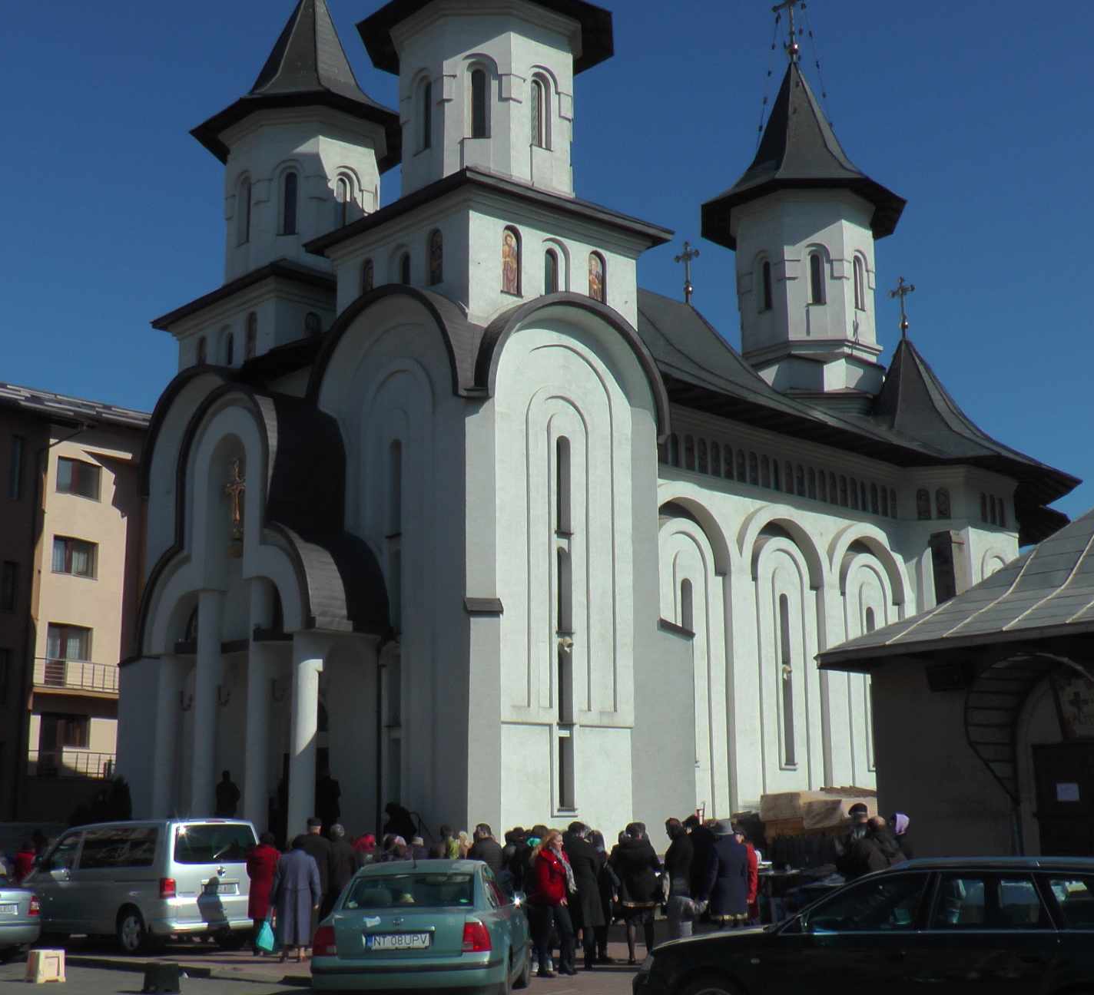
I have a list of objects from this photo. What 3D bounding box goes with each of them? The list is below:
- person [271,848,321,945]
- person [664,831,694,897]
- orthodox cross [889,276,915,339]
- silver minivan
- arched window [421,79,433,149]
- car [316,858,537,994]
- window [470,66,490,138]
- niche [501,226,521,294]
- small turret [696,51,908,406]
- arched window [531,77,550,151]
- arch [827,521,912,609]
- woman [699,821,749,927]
[{"bbox_3d":[-3.323,5.288,18.710,0.600,1.615,0.420,-1,-12,3],"label":"person"},{"bbox_3d":[1.658,4.924,17.758,0.360,1.757,0.500,-4,-13,14],"label":"person"},{"bbox_3d":[12.774,-6.858,51.105,0.960,2.200,0.200,-11,-16,41],"label":"orthodox cross"},{"bbox_3d":[-6.717,6.270,23.099,4.900,1.970,1.920,-12,-17,42],"label":"silver minivan"},{"bbox_3d":[-2.941,-9.368,34.816,0.200,1.811,0.520,9,-15,-37],"label":"arched window"},{"bbox_3d":[-1.055,4.309,13.977,1.740,1.460,4.670,-1,-12,3],"label":"car"},{"bbox_3d":[-1.689,-9.878,35.548,0.500,1.920,0.220,0,-12,-1],"label":"window"},{"bbox_3d":[-0.924,-5.604,33.792,0.200,1.630,0.630,-11,-16,39],"label":"niche"},{"bbox_3d":[8.985,-9.046,49.598,6.900,13.500,6.900,9,-15,-37],"label":"small turret"},{"bbox_3d":[-0.172,-9.798,36.113,0.220,1.920,0.580,-11,-16,41],"label":"arched window"},{"bbox_3d":[9.444,2.067,42.604,0.500,2.420,4.450,-11,-16,41],"label":"arch"},{"bbox_3d":[2.288,5.028,18.348,0.580,1.660,0.400,-2,-12,8],"label":"woman"}]

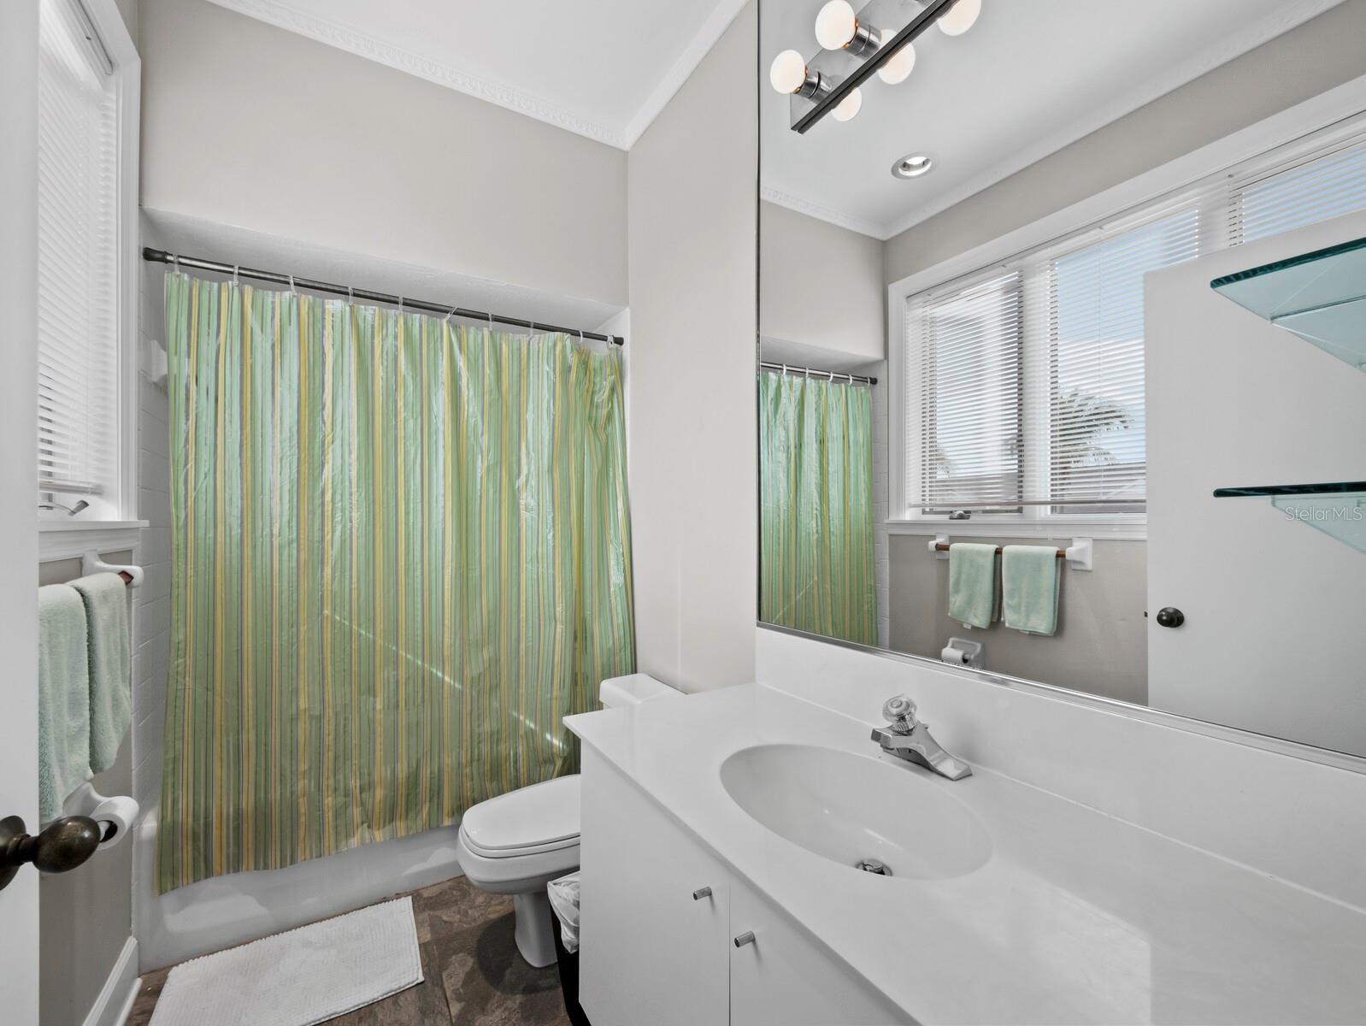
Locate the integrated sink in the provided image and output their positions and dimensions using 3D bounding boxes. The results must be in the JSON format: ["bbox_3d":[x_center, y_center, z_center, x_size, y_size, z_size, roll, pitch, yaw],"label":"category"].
[{"bbox_3d":[0.275,0.567,0.979,0.347,0.135,0.487,0,0,-32],"label":"integrated sink"}]

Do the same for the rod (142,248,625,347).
[{"bbox_3d":[-0.903,-0.737,1.997,1.527,0.035,0.035,0,0,-32],"label":"rod"}]

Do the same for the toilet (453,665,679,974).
[{"bbox_3d":[-0.324,0.952,1.765,0.770,0.645,0.490,0,0,-32],"label":"toilet"}]

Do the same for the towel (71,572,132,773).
[{"bbox_3d":[-1.147,0.323,1.073,0.085,0.385,0.225,0,0,-32],"label":"towel"}]

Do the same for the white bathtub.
[{"bbox_3d":[-1.070,1.088,2.270,1.527,0.390,0.760,0,0,-32],"label":"white bathtub"}]

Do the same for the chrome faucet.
[{"bbox_3d":[0.442,0.428,1.082,0.180,0.143,0.157,0,0,-32],"label":"chrome faucet"}]

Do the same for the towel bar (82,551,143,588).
[{"bbox_3d":[-1.103,0.160,0.975,0.095,0.130,0.710,0,0,-32],"label":"towel bar"}]

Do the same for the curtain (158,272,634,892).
[{"bbox_3d":[-0.859,0.175,1.964,1.480,1.760,0.140,0,0,-32],"label":"curtain"}]

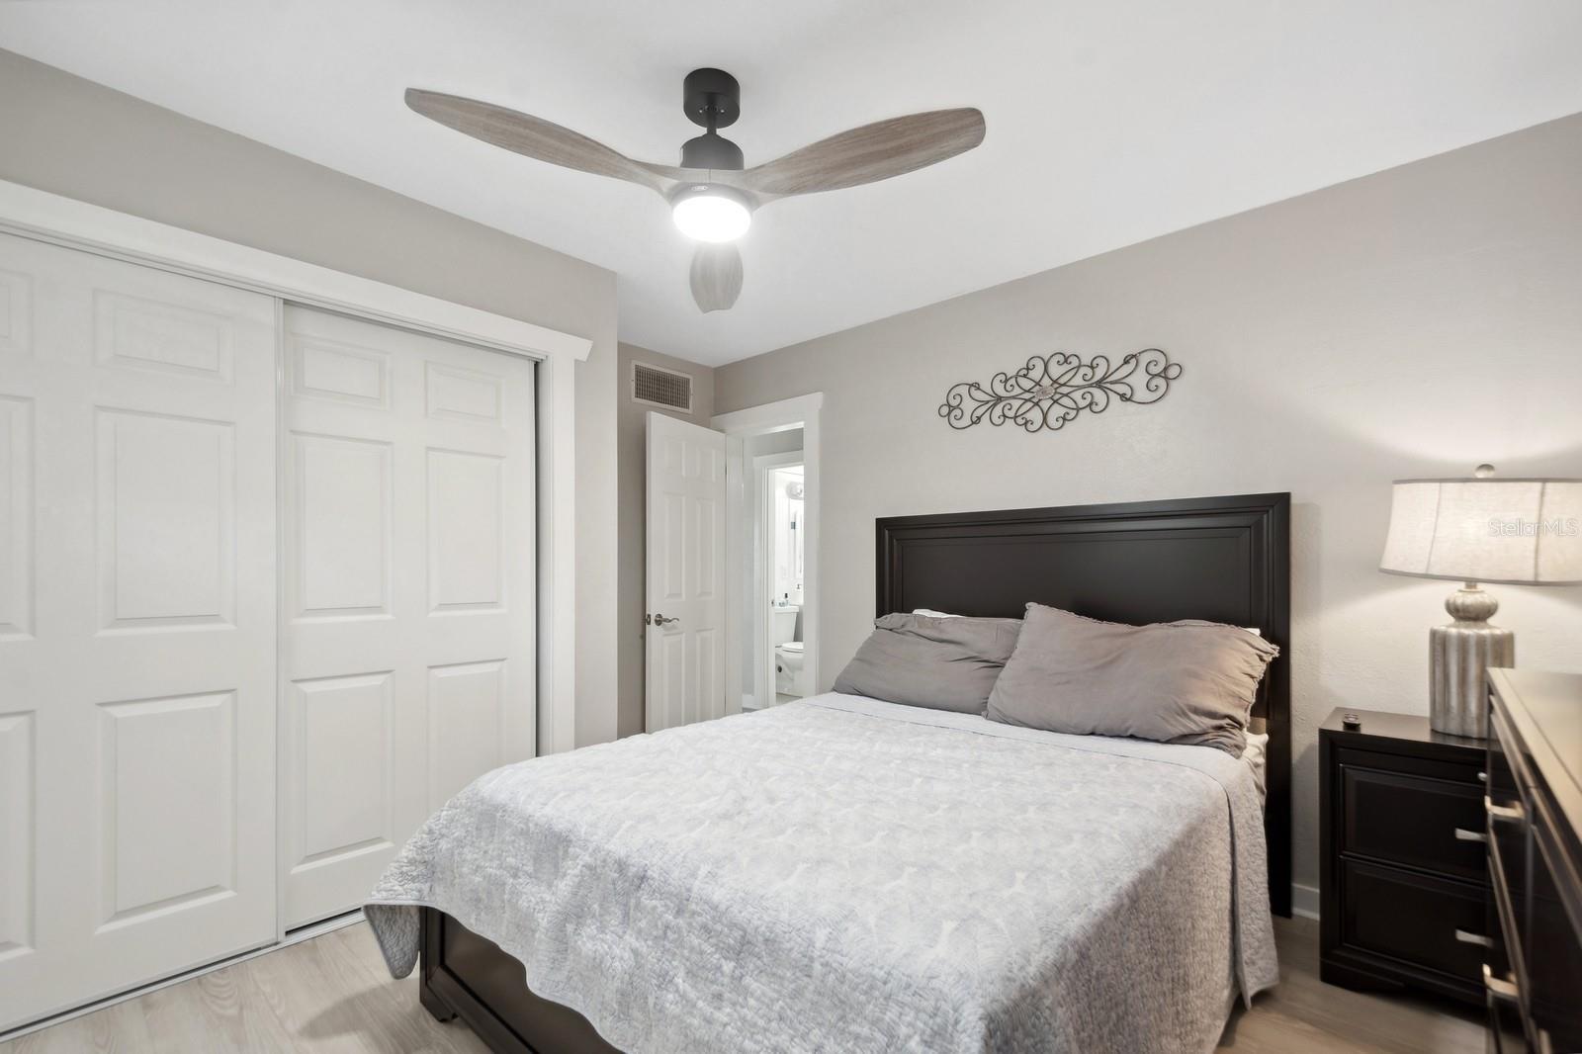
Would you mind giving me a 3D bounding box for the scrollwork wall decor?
[{"bbox_3d":[1.083,-0.571,2.801,1.015,0.325,0.030,-3,-3,41],"label":"scrollwork wall decor"}]

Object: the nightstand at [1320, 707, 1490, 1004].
[{"bbox_3d":[1.852,0.915,1.792,0.625,0.700,0.380,-3,-3,41],"label":"nightstand"}]

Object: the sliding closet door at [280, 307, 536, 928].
[{"bbox_3d":[-1.364,0.285,2.354,0.037,1.980,0.915,-3,-3,41],"label":"sliding closet door"}]

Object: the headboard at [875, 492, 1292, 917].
[{"bbox_3d":[1.077,0.628,2.760,1.660,1.410,0.075,-3,-3,41],"label":"headboard"}]

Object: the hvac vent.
[{"bbox_3d":[-0.741,-0.817,3.878,0.025,0.240,0.450,-3,-3,41],"label":"hvac vent"}]

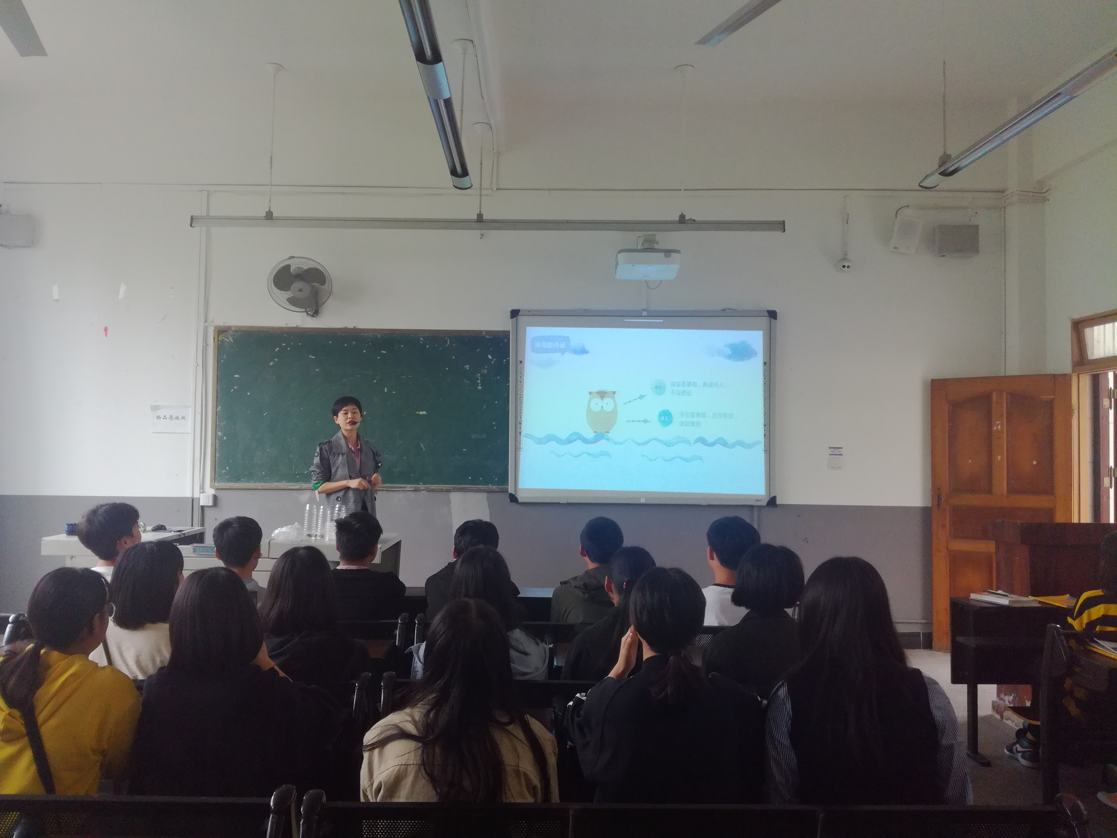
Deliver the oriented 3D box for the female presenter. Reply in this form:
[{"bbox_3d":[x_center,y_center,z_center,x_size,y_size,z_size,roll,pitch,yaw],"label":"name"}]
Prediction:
[{"bbox_3d":[-1.389,0.681,5.689,0.460,1.660,0.310,2,-2,-35],"label":"female presenter"}]

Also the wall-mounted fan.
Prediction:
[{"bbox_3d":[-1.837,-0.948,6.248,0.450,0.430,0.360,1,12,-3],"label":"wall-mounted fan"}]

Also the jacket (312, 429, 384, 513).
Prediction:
[{"bbox_3d":[-1.390,0.424,5.697,0.460,0.700,0.300,2,-2,-35],"label":"jacket"}]

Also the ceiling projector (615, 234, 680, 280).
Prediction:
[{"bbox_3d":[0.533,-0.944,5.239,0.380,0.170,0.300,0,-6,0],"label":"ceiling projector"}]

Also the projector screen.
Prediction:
[{"bbox_3d":[0.628,-0.087,6.422,1.969,1.431,0.070,0,-2,0],"label":"projector screen"}]

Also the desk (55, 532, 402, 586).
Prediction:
[{"bbox_3d":[-2.000,1.109,5.269,2.000,0.800,0.800,0,-2,0],"label":"desk"}]

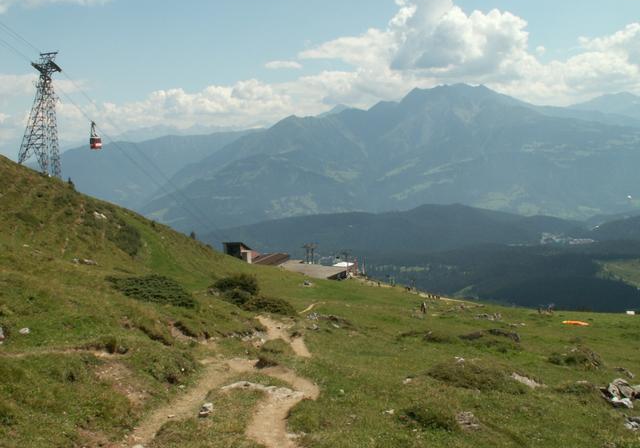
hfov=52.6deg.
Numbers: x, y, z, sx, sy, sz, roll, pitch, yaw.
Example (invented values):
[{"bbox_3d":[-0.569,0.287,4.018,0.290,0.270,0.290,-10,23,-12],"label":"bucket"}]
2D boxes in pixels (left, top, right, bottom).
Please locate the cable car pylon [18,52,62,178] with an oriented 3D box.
[{"bbox_3d":[-62.492,-24.103,145.000,6.200,27.200,6.200,1,8,8],"label":"cable car pylon"}]

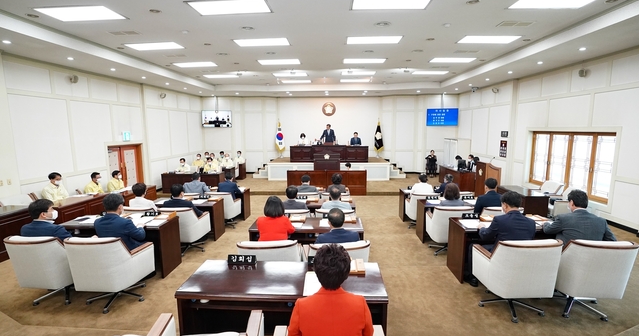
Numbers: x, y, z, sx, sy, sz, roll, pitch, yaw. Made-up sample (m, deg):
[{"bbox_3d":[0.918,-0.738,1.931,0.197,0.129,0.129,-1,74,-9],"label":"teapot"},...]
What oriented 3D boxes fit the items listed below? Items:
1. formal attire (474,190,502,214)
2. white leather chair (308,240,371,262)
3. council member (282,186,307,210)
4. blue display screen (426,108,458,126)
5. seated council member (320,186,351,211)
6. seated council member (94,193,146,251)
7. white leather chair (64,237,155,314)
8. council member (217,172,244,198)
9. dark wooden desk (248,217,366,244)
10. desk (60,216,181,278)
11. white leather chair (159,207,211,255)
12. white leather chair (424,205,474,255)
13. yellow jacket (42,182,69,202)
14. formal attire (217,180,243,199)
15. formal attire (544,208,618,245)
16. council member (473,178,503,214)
[{"bbox_3d":[3.157,0.720,5.234,0.520,0.620,0.420,0,8,-2],"label":"formal attire"},{"bbox_3d":[0.210,1.209,3.329,0.650,0.900,0.670,-1,7,-5],"label":"white leather chair"},{"bbox_3d":[-0.492,0.919,5.540,0.540,1.260,0.750,0,8,3],"label":"council member"},{"bbox_3d":[5.984,-2.452,13.778,1.500,0.860,0.080,1,8,6],"label":"blue display screen"},{"bbox_3d":[0.310,0.946,5.389,0.530,1.234,0.765,0,8,3],"label":"seated council member"},{"bbox_3d":[-2.399,0.963,3.802,0.570,1.320,0.770,0,7,8],"label":"seated council member"},{"bbox_3d":[-2.539,1.196,3.541,0.670,0.880,0.700,0,8,5],"label":"white leather chair"},{"bbox_3d":[-1.852,0.672,6.265,0.550,1.250,0.750,0,7,6],"label":"council member"},{"bbox_3d":[-0.167,1.198,4.227,1.585,0.765,0.551,0,8,3],"label":"dark wooden desk"},{"bbox_3d":[-3.058,1.205,4.396,1.585,0.765,0.551,0,8,3],"label":"desk"},{"bbox_3d":[-2.579,1.131,5.497,0.670,0.880,0.700,0,8,5],"label":"white leather chair"},{"bbox_3d":[2.137,1.006,4.734,0.650,0.900,0.670,0,7,6],"label":"white leather chair"},{"bbox_3d":[-5.873,0.628,6.371,0.360,0.620,0.520,2,8,18],"label":"yellow jacket"},{"bbox_3d":[-2.312,0.630,7.353,0.560,0.620,0.420,1,8,7],"label":"formal attire"},{"bbox_3d":[3.193,0.822,3.519,0.622,0.694,0.530,-2,8,-9],"label":"formal attire"},{"bbox_3d":[2.701,0.795,4.795,0.550,1.290,0.750,-1,7,0],"label":"council member"}]

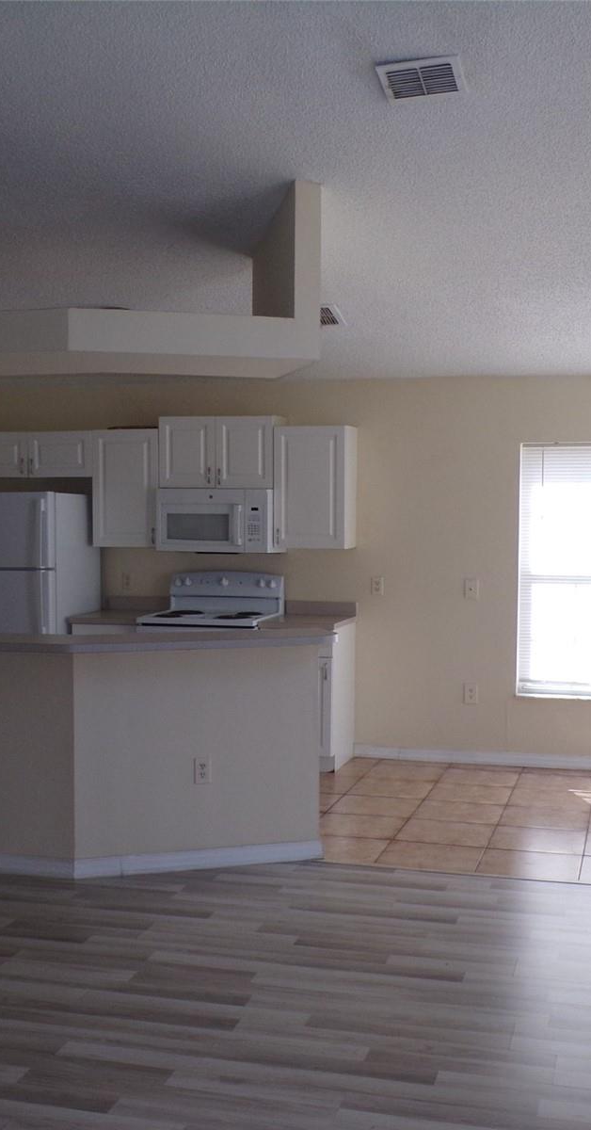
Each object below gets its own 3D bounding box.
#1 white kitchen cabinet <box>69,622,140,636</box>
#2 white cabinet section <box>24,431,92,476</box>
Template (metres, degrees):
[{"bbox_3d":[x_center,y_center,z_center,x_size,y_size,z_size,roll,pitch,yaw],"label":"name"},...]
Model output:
[{"bbox_3d":[-1.101,0.802,7.973,0.465,0.877,0.610,1,3,16],"label":"white kitchen cabinet"},{"bbox_3d":[-1.517,-0.743,8.246,0.465,0.306,0.321,1,3,16],"label":"white cabinet section"}]

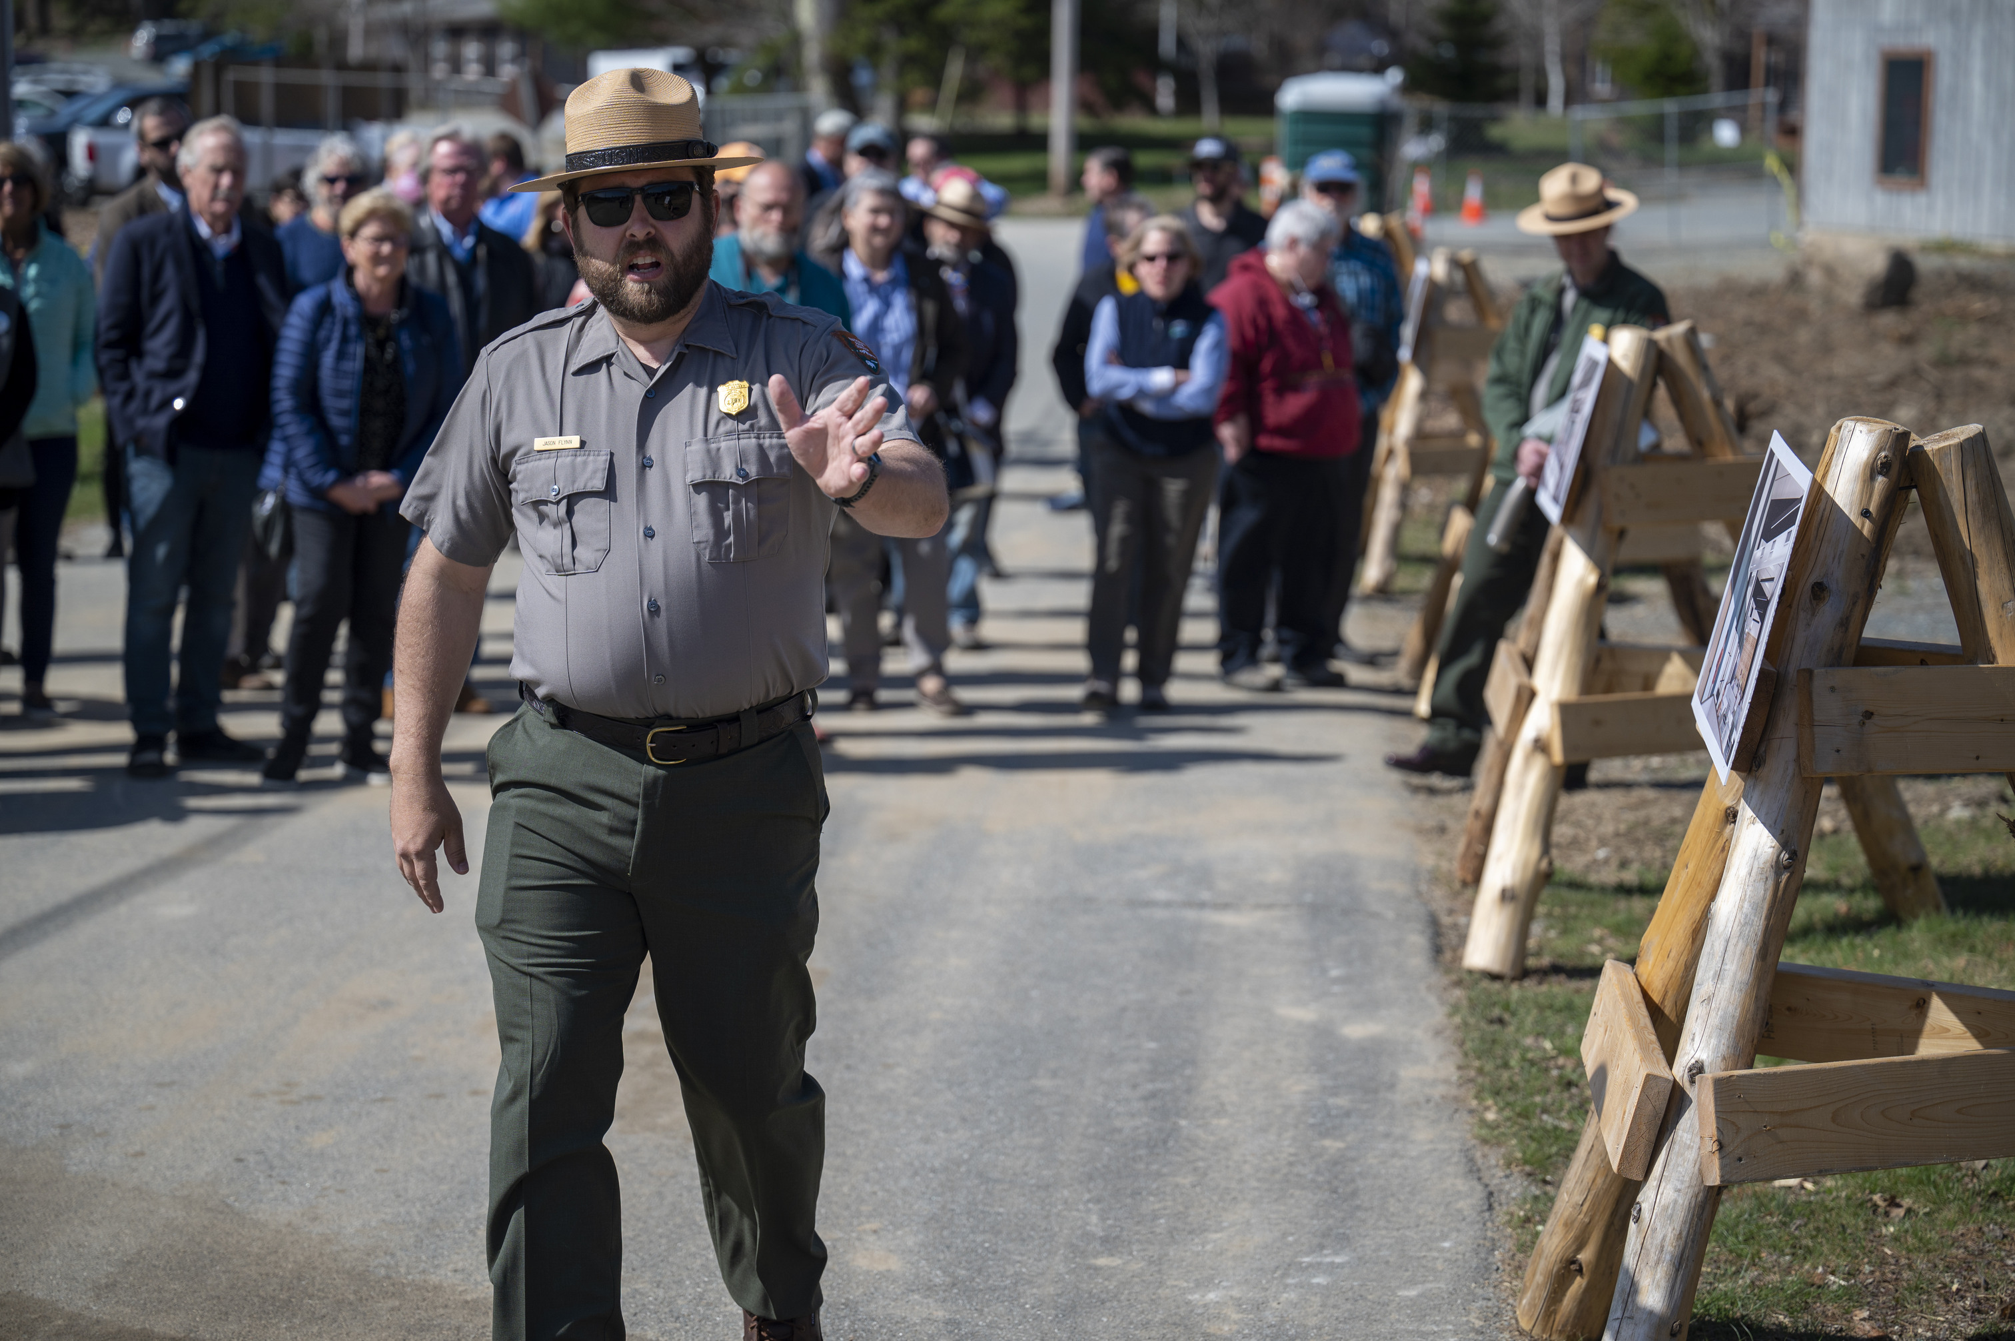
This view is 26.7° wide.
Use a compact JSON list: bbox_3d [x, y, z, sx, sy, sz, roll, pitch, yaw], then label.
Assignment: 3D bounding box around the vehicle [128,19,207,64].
[{"bbox_3d":[-33.586,-25.109,170.000,1.900,1.750,4.700,6,8,32],"label":"vehicle"}]

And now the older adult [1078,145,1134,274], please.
[{"bbox_3d":[0.469,-1.664,21.095,0.420,1.780,0.500,0,7,-11],"label":"older adult"}]

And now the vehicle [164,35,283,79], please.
[{"bbox_3d":[-26.714,-20.853,145.000,1.820,1.550,4.500,7,9,41],"label":"vehicle"}]

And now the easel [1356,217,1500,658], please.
[{"bbox_3d":[1.943,-1.111,17.600,1.060,1.420,1.220,2,7,4],"label":"easel"}]

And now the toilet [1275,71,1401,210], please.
[{"bbox_3d":[3.524,-5.172,45.000,1.200,2.300,1.150,3,7,14],"label":"toilet"}]

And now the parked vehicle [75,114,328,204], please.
[{"bbox_3d":[-14.328,-9.306,77.000,5.500,1.800,2.000,-2,7,-23],"label":"parked vehicle"}]

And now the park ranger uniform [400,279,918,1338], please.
[{"bbox_3d":[-0.447,0.253,5.400,0.660,1.480,0.500,2,7,3],"label":"park ranger uniform"}]

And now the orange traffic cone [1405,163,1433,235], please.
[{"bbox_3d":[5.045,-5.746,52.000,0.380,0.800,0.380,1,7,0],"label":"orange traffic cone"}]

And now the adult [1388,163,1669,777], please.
[{"bbox_3d":[1.465,-0.557,11.796,0.520,1.710,0.540,-5,10,-43],"label":"adult"}]

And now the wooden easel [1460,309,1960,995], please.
[{"bbox_3d":[1.567,-0.108,9.735,1.060,1.420,1.220,2,7,4],"label":"wooden easel"}]

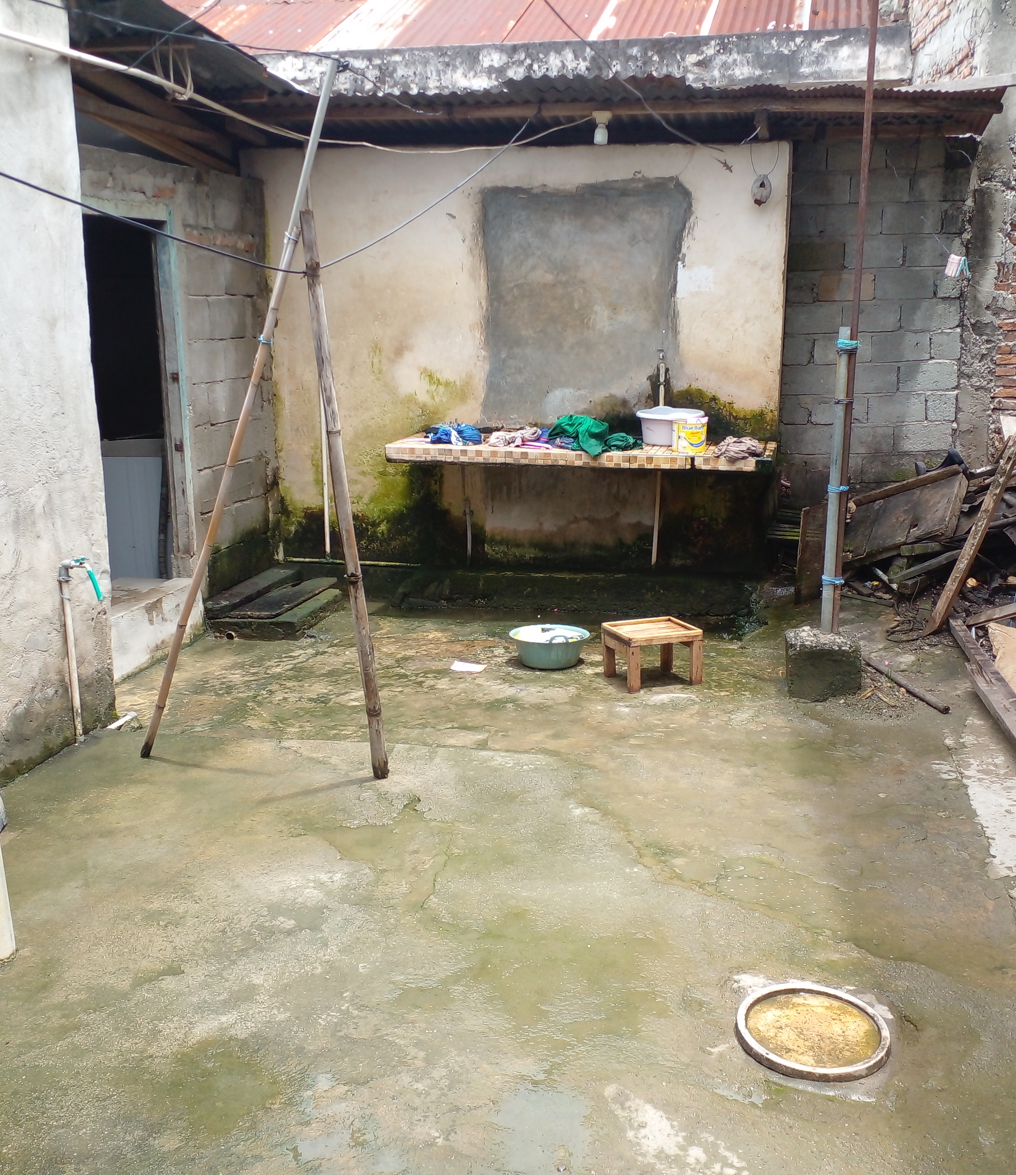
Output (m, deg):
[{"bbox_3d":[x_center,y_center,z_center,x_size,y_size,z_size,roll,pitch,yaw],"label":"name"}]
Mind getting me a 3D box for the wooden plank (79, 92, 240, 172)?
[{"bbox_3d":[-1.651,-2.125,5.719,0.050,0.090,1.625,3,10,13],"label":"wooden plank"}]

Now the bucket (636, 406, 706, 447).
[{"bbox_3d":[0.772,-0.766,5.796,0.315,0.165,0.315,3,13,12],"label":"bucket"}]

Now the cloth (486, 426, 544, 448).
[{"bbox_3d":[0.035,-0.721,5.791,0.260,0.080,0.200,3,13,12],"label":"cloth"}]

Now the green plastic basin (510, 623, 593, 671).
[{"bbox_3d":[0.190,0.272,5.510,0.362,0.133,0.362,0,12,0],"label":"green plastic basin"}]

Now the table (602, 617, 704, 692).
[{"bbox_3d":[0.612,0.286,5.200,0.332,0.232,0.275,-4,12,-20],"label":"table"}]

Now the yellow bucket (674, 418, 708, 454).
[{"bbox_3d":[0.826,-0.690,5.494,0.150,0.152,0.150,2,13,8],"label":"yellow bucket"}]

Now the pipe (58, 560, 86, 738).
[{"bbox_3d":[-1.515,0.215,4.245,0.050,0.645,0.040,-1,13,-5],"label":"pipe"}]

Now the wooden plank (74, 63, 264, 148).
[{"bbox_3d":[-1.559,-2.269,5.768,0.060,0.110,1.955,3,12,13],"label":"wooden plank"}]

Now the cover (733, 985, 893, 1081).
[{"bbox_3d":[0.635,0.922,2.547,0.308,0.028,0.308,3,13,12],"label":"cover"}]

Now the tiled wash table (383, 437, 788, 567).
[{"bbox_3d":[0.359,-0.397,5.833,1.760,0.570,0.620,3,13,12],"label":"tiled wash table"}]

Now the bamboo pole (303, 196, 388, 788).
[{"bbox_3d":[-0.506,-0.239,3.857,0.048,1.815,0.048,-5,16,1],"label":"bamboo pole"}]

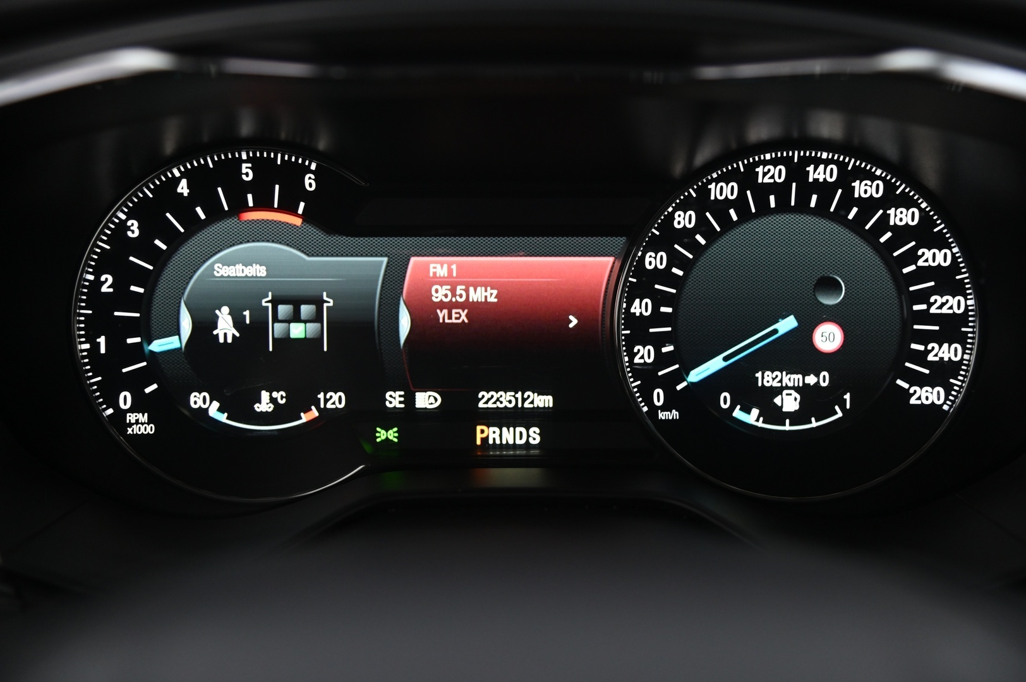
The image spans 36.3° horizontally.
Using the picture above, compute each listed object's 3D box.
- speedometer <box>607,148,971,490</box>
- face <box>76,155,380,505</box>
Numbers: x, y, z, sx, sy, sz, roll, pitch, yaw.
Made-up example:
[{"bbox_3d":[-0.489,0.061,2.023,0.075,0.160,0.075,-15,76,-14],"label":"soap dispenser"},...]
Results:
[{"bbox_3d":[0.087,-0.006,0.484,0.111,0.111,0.020,0,10,2],"label":"speedometer"},{"bbox_3d":[-0.087,-0.005,0.487,0.099,0.111,0.020,0,10,2],"label":"face"}]

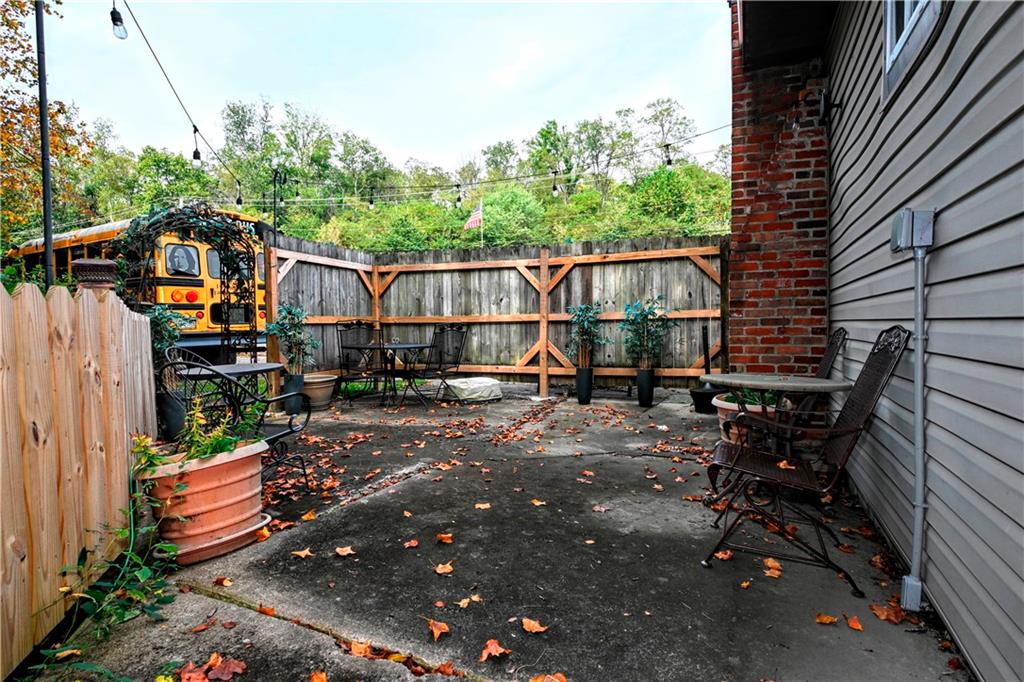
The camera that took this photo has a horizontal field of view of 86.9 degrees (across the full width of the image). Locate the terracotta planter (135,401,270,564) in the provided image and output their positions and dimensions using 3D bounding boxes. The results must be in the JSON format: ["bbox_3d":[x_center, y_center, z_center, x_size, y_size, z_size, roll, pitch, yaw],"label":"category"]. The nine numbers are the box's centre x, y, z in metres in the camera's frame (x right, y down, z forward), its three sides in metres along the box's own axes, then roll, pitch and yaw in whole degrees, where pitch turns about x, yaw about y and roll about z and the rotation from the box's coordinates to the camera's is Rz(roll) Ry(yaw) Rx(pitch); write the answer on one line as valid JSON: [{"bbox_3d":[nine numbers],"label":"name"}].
[{"bbox_3d":[-1.418,0.582,2.544,0.560,0.650,0.560,-2,3,-30],"label":"terracotta planter"}]

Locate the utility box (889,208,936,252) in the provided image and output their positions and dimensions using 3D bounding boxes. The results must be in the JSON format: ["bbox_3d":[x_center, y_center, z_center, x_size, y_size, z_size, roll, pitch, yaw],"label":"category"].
[{"bbox_3d":[1.321,-0.369,1.772,0.105,0.145,0.085,1,2,24],"label":"utility box"}]

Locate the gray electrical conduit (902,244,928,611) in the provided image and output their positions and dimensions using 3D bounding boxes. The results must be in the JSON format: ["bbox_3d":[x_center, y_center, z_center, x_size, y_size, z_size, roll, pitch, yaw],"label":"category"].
[{"bbox_3d":[1.359,0.293,1.822,0.055,1.216,0.055,1,2,24],"label":"gray electrical conduit"}]

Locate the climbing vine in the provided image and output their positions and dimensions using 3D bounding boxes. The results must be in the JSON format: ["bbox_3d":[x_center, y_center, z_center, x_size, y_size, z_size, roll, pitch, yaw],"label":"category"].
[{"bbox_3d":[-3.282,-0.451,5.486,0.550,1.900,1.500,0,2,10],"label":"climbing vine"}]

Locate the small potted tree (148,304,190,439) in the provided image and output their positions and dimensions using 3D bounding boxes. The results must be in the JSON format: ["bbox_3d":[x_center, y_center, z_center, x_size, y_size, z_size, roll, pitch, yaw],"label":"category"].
[{"bbox_3d":[-2.969,0.263,4.733,0.500,1.180,0.500,-2,3,-30],"label":"small potted tree"}]

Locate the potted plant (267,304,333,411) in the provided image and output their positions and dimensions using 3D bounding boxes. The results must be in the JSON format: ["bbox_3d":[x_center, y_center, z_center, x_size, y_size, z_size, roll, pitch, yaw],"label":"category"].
[{"bbox_3d":[-2.379,0.199,5.912,0.570,1.220,0.570,-2,3,-30],"label":"potted plant"}]

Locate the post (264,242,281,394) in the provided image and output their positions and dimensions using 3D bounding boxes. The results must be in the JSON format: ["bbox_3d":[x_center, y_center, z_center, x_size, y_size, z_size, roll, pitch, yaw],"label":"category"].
[{"bbox_3d":[-2.791,-0.149,6.298,0.098,1.900,0.098,-1,2,-21],"label":"post"}]

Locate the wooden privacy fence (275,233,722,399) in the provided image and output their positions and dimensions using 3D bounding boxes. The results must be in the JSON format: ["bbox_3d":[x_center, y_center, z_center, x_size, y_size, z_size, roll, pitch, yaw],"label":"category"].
[{"bbox_3d":[-0.158,-0.215,6.417,5.000,1.980,1.900,1,2,21],"label":"wooden privacy fence"}]

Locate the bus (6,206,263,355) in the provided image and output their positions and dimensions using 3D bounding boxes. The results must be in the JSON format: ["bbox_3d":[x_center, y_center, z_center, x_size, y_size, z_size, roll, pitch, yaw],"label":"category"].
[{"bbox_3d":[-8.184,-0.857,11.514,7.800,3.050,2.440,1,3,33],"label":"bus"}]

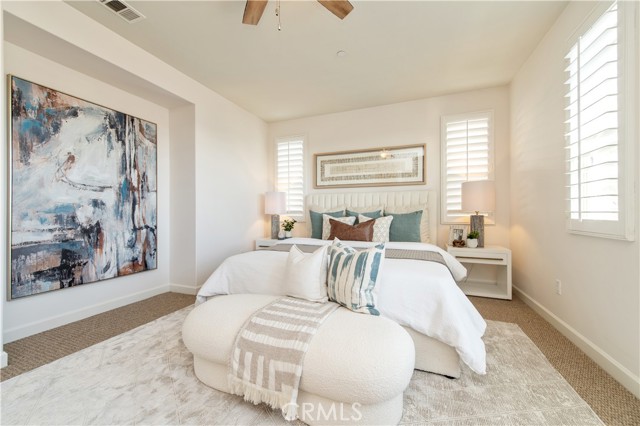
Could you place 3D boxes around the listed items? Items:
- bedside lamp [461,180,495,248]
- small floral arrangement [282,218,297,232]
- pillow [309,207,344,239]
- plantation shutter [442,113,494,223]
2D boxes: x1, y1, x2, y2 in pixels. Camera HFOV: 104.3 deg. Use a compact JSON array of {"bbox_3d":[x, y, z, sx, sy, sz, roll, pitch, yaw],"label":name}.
[{"bbox_3d":[2.032,0.019,3.209,0.374,0.848,0.374,0,0,22],"label":"bedside lamp"},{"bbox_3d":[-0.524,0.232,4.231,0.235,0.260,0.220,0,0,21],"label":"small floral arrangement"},{"bbox_3d":[0.108,0.187,3.792,0.545,0.485,0.172,0,-17,22],"label":"pillow"},{"bbox_3d":[2.045,-0.612,3.451,0.640,1.535,0.060,0,0,21],"label":"plantation shutter"}]

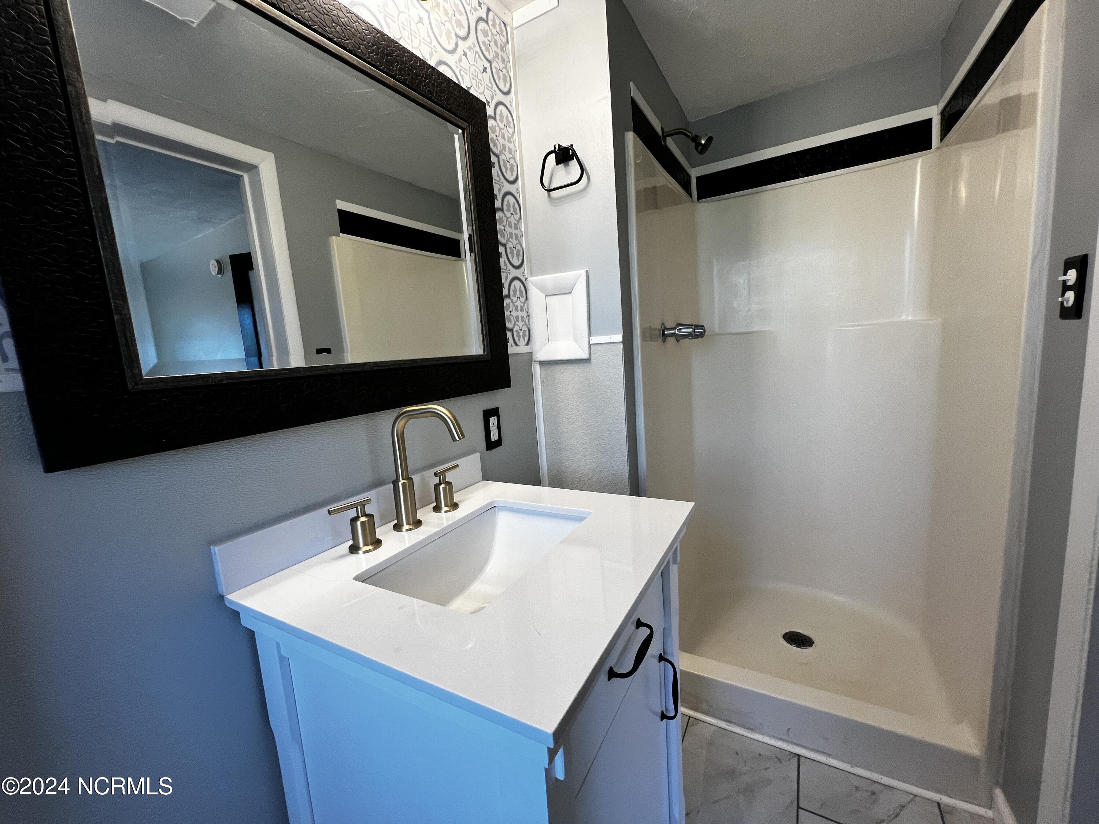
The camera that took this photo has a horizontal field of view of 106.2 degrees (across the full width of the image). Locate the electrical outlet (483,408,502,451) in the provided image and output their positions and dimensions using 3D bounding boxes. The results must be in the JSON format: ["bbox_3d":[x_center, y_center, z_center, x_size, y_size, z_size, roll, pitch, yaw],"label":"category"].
[{"bbox_3d":[-0.162,0.049,1.204,0.009,0.116,0.073,0,8,30],"label":"electrical outlet"}]

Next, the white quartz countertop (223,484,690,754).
[{"bbox_3d":[-0.090,0.241,0.741,0.556,0.015,0.598,0,8,30],"label":"white quartz countertop"}]

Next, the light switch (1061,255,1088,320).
[{"bbox_3d":[0.997,-0.236,0.794,0.016,0.117,0.073,0,8,30],"label":"light switch"}]

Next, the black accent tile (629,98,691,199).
[{"bbox_3d":[0.426,-0.922,1.502,0.010,0.095,0.702,0,9,32],"label":"black accent tile"}]

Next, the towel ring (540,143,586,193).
[{"bbox_3d":[0.040,-0.716,1.204,0.142,0.125,0.060,0,8,30],"label":"towel ring"}]

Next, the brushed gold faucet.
[{"bbox_3d":[-0.244,0.110,0.820,0.177,0.247,0.057,-2,8,18],"label":"brushed gold faucet"}]

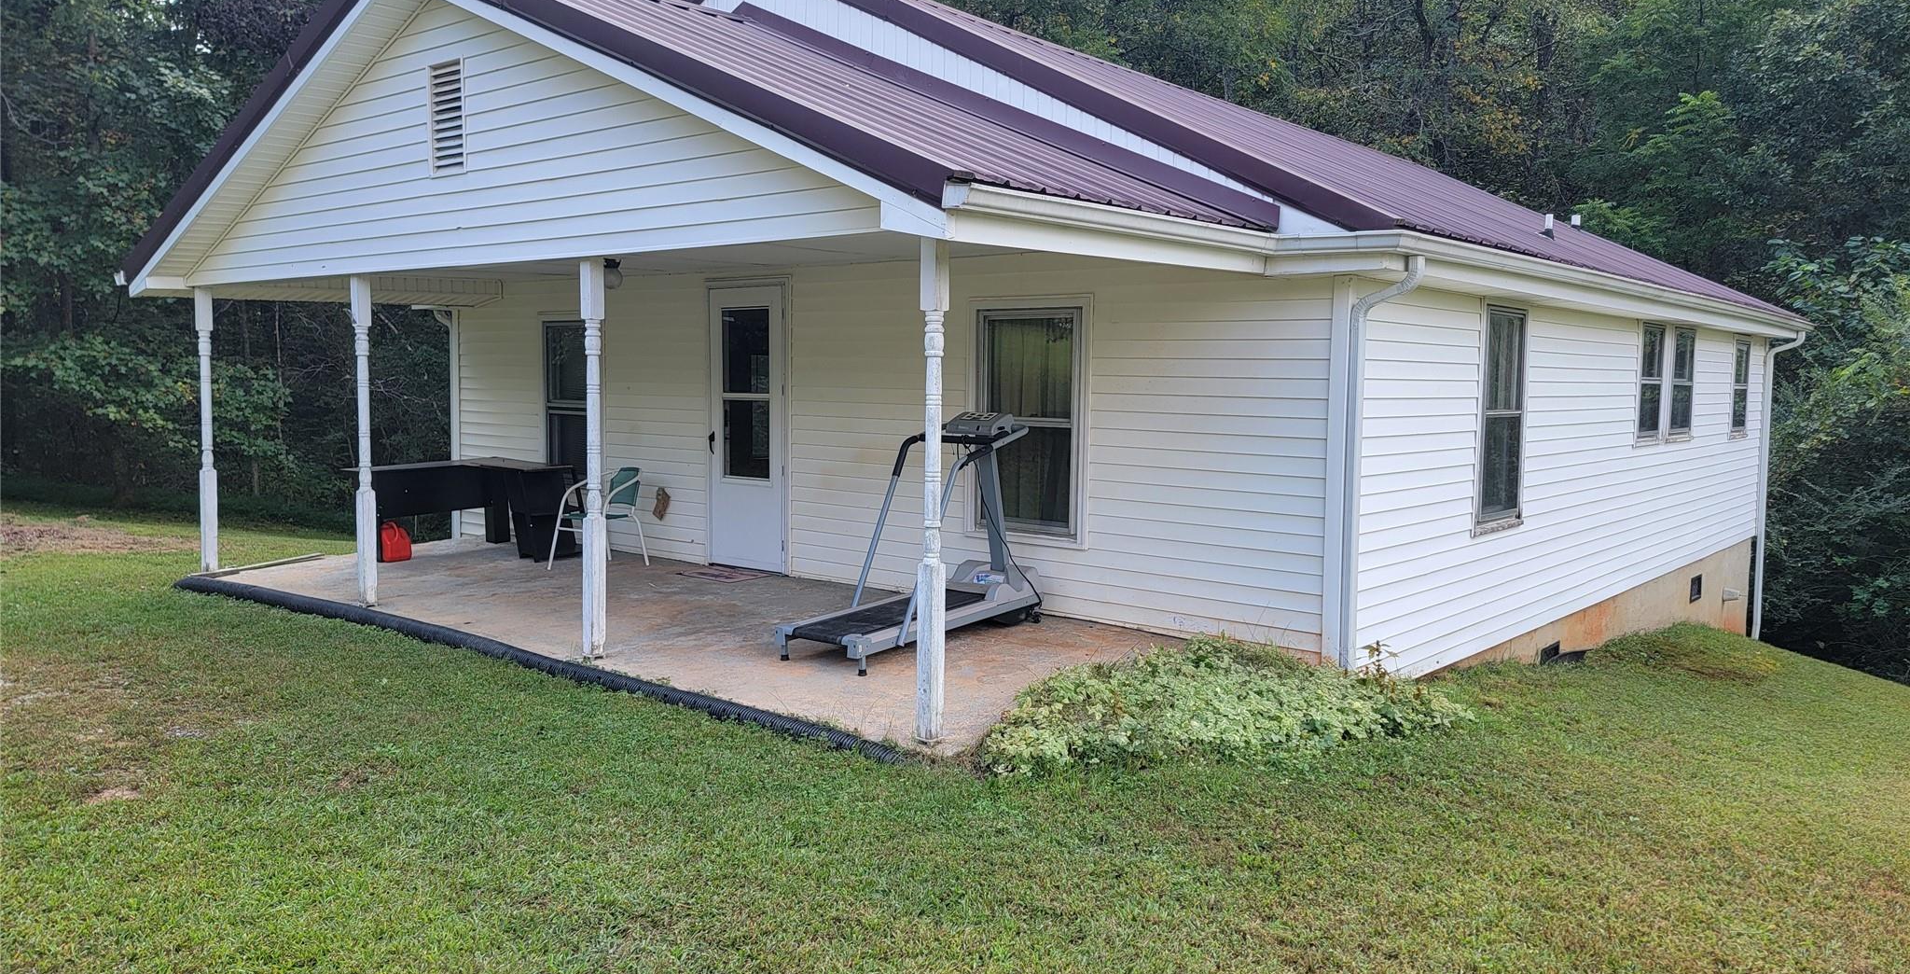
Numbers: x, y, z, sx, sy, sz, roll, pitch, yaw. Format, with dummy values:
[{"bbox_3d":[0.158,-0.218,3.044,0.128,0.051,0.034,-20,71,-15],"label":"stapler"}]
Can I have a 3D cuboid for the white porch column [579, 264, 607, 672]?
[{"bbox_3d":[-1.904,-0.134,6.955,0.087,2.097,0.087,5,7,40],"label":"white porch column"}]

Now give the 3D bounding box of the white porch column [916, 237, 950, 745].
[{"bbox_3d":[-0.097,0.017,5.451,0.087,2.072,0.087,5,7,40],"label":"white porch column"}]

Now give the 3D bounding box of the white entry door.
[{"bbox_3d":[-1.538,-0.424,9.737,0.830,2.069,0.060,5,7,40],"label":"white entry door"}]

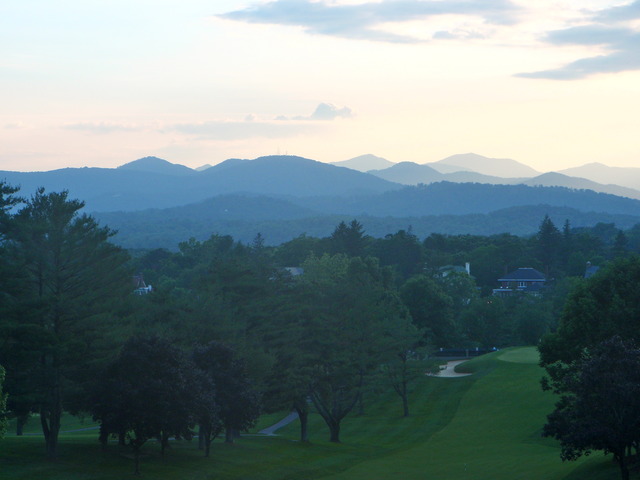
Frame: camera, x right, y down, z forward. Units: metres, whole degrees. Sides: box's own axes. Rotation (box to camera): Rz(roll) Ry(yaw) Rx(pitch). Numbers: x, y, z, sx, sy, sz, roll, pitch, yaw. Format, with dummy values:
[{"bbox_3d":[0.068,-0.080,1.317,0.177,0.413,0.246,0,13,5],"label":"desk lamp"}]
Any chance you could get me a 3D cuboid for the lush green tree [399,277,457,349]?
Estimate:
[{"bbox_3d":[25.320,16.680,440.000,13.070,17.270,13.000,0,1,0],"label":"lush green tree"}]

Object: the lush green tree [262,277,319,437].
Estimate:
[{"bbox_3d":[-3.630,14.950,232.000,6.890,19.930,7.500,0,1,0],"label":"lush green tree"}]

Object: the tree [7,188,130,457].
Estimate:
[{"bbox_3d":[-27.230,9.080,205.000,13.260,29.350,13.000,0,1,0],"label":"tree"}]

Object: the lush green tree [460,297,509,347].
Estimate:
[{"bbox_3d":[38.820,19.470,445.000,12.270,12.270,12.000,0,1,0],"label":"lush green tree"}]

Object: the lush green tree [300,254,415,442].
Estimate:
[{"bbox_3d":[4.570,13.230,230.000,13.900,22.930,13.500,0,1,0],"label":"lush green tree"}]

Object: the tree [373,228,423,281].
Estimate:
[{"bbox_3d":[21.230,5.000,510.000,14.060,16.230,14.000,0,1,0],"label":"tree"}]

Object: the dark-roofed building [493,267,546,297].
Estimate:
[{"bbox_3d":[58.180,12.540,550.000,15.750,9.620,12.000,0,1,0],"label":"dark-roofed building"}]

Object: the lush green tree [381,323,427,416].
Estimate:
[{"bbox_3d":[11.510,17.720,260.000,6.340,13.240,6.500,0,1,0],"label":"lush green tree"}]

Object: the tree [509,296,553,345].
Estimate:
[{"bbox_3d":[49.670,19.110,445.000,10.380,11.560,11.000,0,1,0],"label":"tree"}]

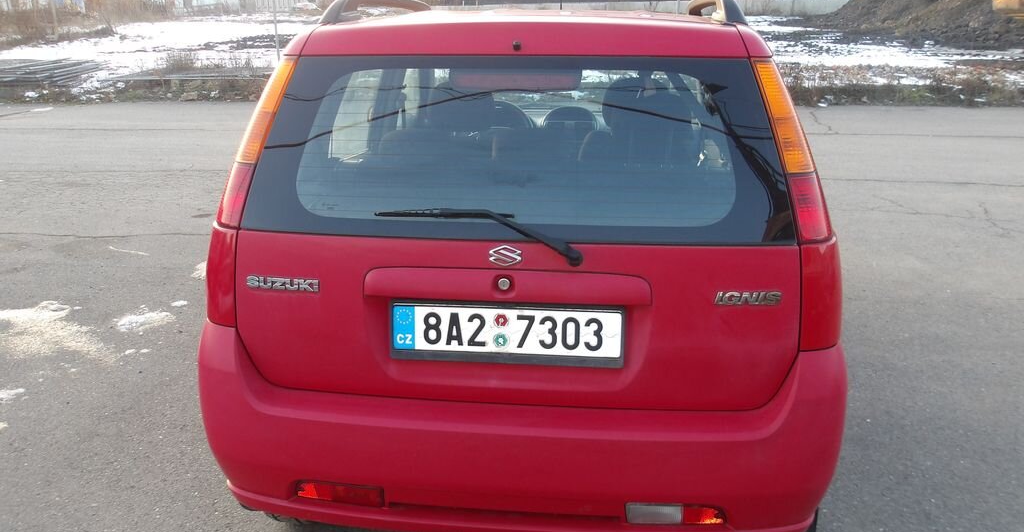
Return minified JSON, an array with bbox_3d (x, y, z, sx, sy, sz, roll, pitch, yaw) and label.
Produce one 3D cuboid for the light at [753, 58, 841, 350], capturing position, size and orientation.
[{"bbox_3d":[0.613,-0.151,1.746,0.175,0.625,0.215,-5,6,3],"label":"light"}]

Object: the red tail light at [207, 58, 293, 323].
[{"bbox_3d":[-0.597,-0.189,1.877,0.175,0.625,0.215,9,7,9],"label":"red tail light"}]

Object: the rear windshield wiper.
[{"bbox_3d":[-0.068,-0.060,1.669,0.435,0.120,0.070,2,10,6],"label":"rear windshield wiper"}]

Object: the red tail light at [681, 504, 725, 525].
[{"bbox_3d":[0.422,0.540,1.749,0.100,0.056,0.050,-1,18,-1],"label":"red tail light"}]

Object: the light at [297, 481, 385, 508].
[{"bbox_3d":[-0.391,0.509,1.824,0.218,0.060,0.060,4,18,12],"label":"light"}]

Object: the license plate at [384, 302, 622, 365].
[{"bbox_3d":[-0.013,0.148,1.788,0.530,0.127,0.020,2,11,6],"label":"license plate"}]

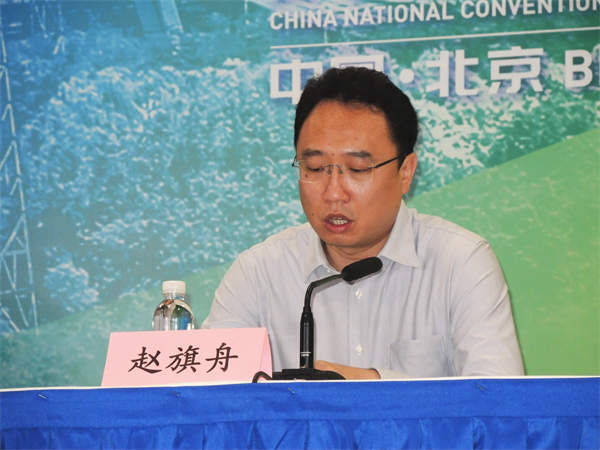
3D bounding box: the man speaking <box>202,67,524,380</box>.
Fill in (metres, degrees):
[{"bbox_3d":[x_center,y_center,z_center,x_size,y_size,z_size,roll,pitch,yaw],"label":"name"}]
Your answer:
[{"bbox_3d":[0.062,0.365,4.413,0.520,1.253,0.750,-2,-7,15],"label":"man speaking"}]

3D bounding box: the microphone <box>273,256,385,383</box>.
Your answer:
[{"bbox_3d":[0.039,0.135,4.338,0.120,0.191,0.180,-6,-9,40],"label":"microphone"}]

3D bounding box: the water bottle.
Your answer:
[{"bbox_3d":[-0.187,0.165,4.474,0.061,0.165,0.061,0,-7,0],"label":"water bottle"}]

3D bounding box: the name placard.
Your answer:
[{"bbox_3d":[-0.163,0.189,4.320,0.237,0.079,0.065,-2,-7,18],"label":"name placard"}]

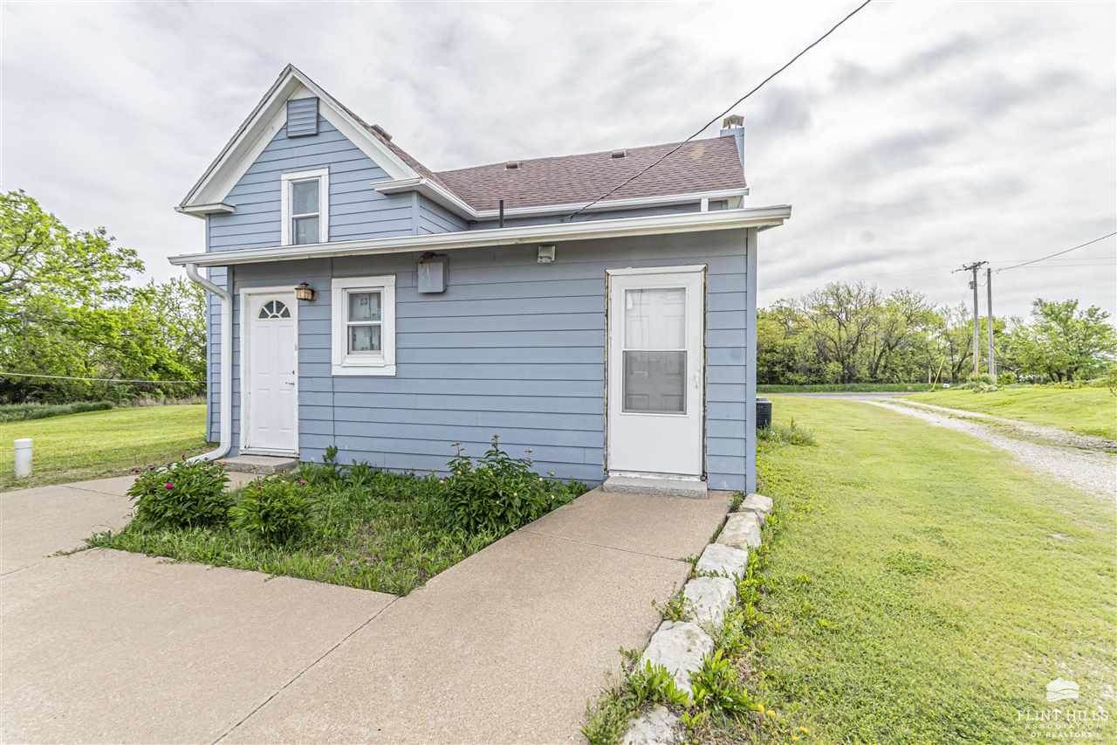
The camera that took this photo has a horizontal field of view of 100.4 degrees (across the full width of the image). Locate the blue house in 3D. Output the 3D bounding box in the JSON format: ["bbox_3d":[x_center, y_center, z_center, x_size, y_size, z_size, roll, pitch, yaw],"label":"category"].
[{"bbox_3d":[-1.369,-1.923,9.594,9.750,6.400,8.900,0,0,15],"label":"blue house"}]

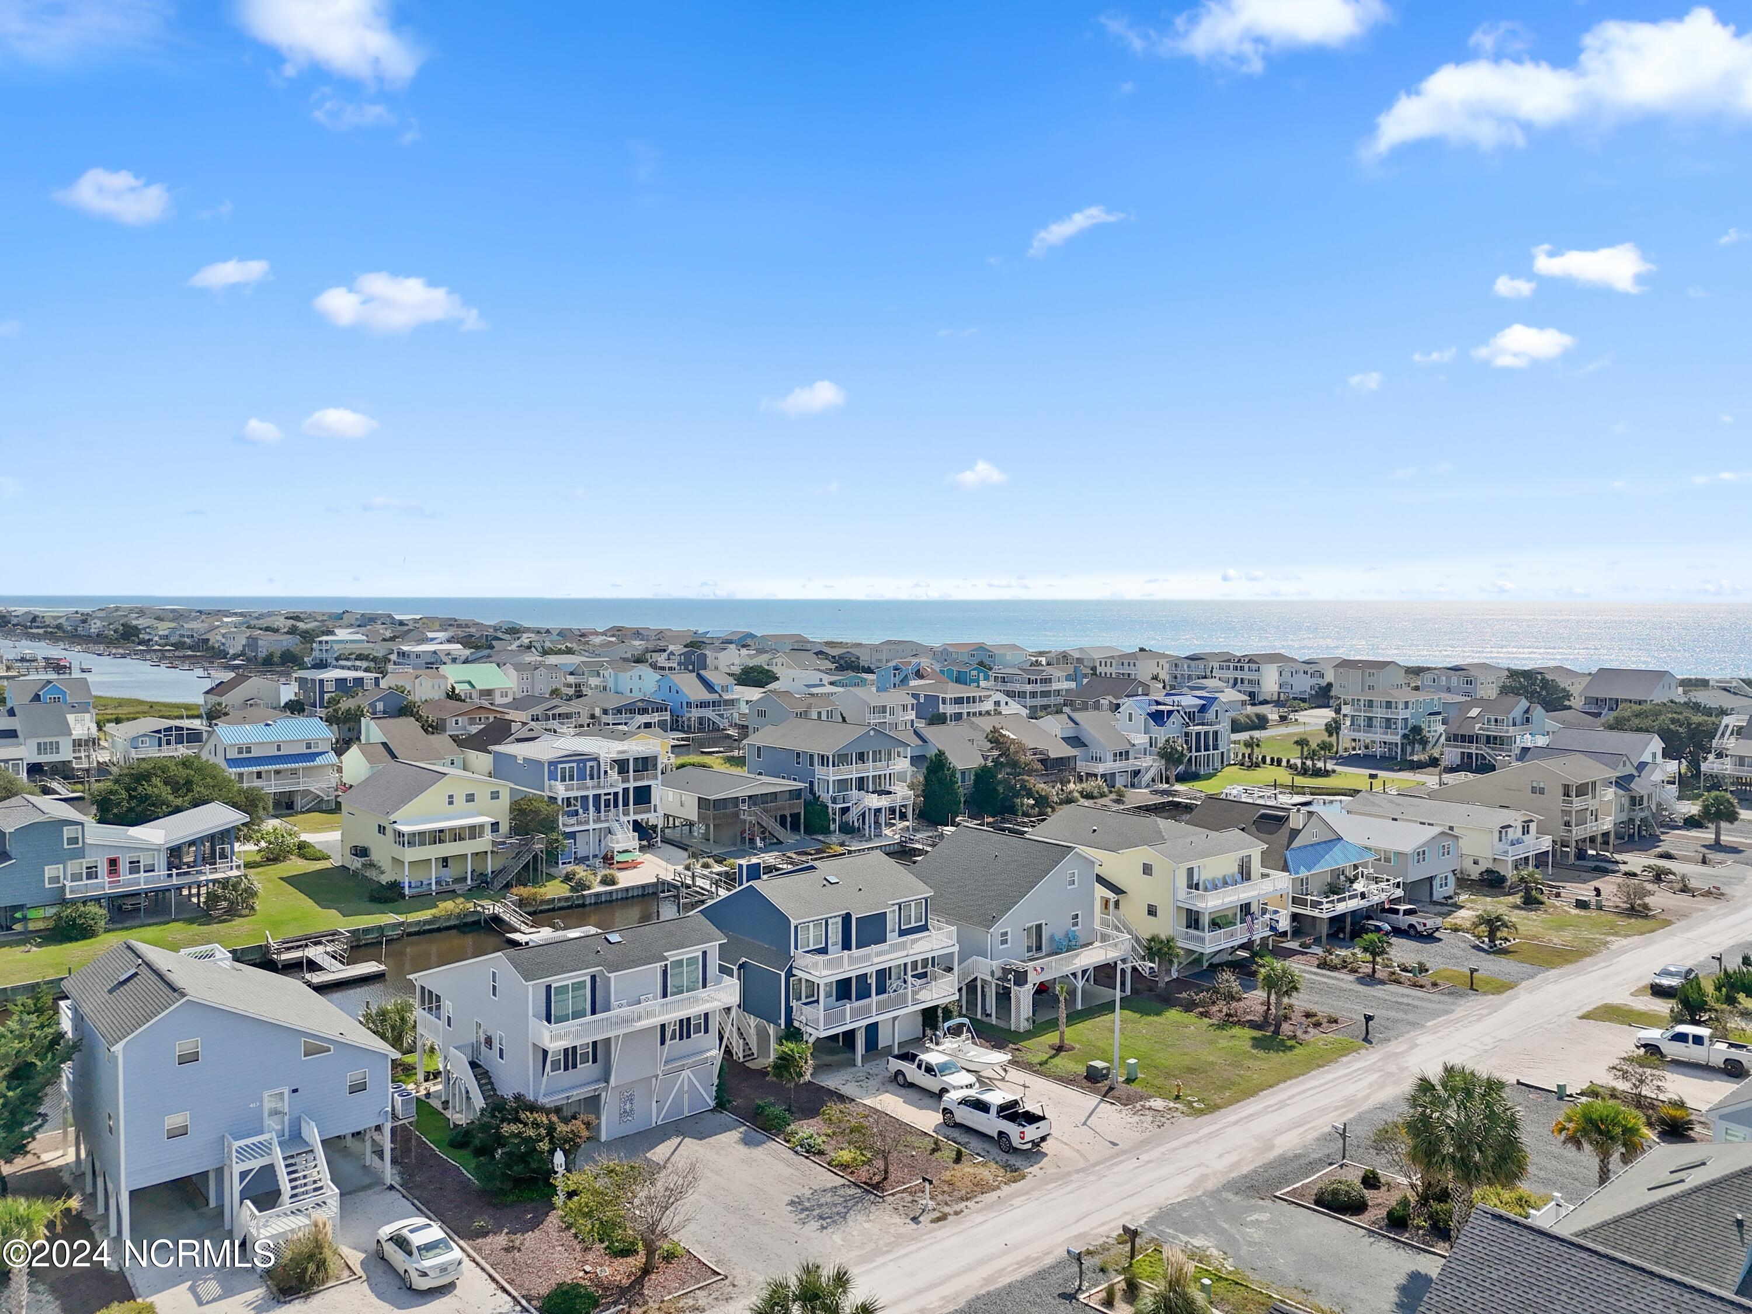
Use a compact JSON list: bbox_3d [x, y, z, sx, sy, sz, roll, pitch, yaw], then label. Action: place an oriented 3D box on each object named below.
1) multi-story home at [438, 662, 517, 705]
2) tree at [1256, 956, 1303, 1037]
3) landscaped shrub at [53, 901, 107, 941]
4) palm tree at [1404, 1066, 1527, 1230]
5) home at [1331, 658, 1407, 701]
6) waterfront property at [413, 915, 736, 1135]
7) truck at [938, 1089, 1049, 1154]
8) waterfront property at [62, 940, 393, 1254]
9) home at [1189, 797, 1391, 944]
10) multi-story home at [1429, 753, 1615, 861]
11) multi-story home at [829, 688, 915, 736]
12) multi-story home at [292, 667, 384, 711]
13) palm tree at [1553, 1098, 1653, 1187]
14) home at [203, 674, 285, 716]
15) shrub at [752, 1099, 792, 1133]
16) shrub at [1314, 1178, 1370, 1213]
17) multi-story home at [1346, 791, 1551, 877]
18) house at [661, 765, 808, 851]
[{"bbox_3d":[-90.520,7.190,272.980,12.900,10.500,14.500,-2,4,-41],"label":"multi-story home"},{"bbox_3d":[24.488,20.616,73.697,2.850,4.600,2.800,0,3,0],"label":"tree"},{"bbox_3d":[-61.315,20.241,93.499,3.700,2.800,3.300,0,3,0],"label":"landscaped shrub"},{"bbox_3d":[24.143,20.404,49.853,4.700,7.410,4.600,0,3,0],"label":"palm tree"},{"bbox_3d":[117.604,6.653,289.410,10.520,11.500,11.780,-2,4,-38],"label":"home"},{"bbox_3d":[-15.828,18.104,62.650,10.700,9.450,15.200,-2,4,-41],"label":"waterfront property"},{"bbox_3d":[5.668,22.132,58.690,2.030,1.940,5.810,-2,4,-41],"label":"truck"},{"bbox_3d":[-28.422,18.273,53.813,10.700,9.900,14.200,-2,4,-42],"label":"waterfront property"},{"bbox_3d":[33.690,17.020,101.130,11.100,8.900,15.800,-2,4,-37],"label":"home"},{"bbox_3d":[67.442,14.975,127.103,11.100,9.800,15.200,-2,4,-40],"label":"multi-story home"},{"bbox_3d":[-0.487,10.328,207.885,10.400,10.500,11.300,-2,4,-39],"label":"multi-story home"},{"bbox_3d":[-110.934,7.958,250.652,12.800,10.200,13.600,-2,4,-43],"label":"multi-story home"},{"bbox_3d":[31.226,21.225,52.025,4.100,4.600,4.000,-2,4,-42],"label":"palm tree"},{"bbox_3d":[-139.440,8.346,267.683,13.060,8.600,11.740,3,4,45],"label":"home"},{"bbox_3d":[-5.179,22.809,60.466,1.900,1.350,1.700,0,3,0],"label":"shrub"},{"bbox_3d":[20.242,23.354,52.771,2.300,1.200,2.100,0,3,0],"label":"shrub"},{"bbox_3d":[55.746,17.334,118.780,9.200,6.300,16.400,-2,4,-39],"label":"multi-story home"},{"bbox_3d":[-16.850,16.260,133.860,12.800,6.800,14.200,-2,4,-41],"label":"house"}]

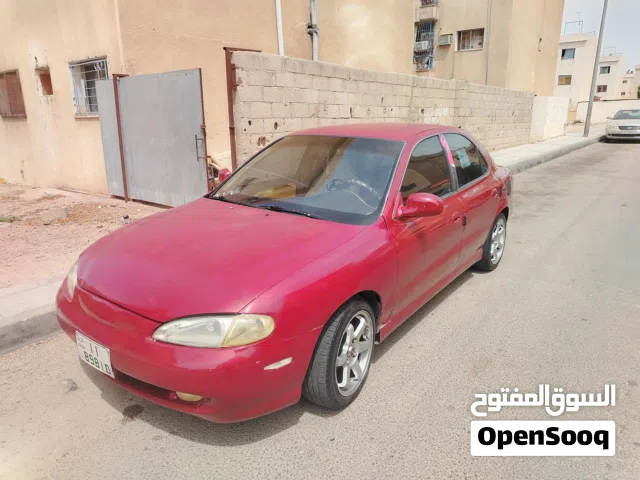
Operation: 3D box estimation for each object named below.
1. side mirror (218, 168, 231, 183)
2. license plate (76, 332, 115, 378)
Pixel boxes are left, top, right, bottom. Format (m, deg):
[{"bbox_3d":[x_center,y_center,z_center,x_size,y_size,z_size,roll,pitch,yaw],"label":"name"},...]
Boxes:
[{"bbox_3d":[-0.713,-0.481,3.568,0.240,0.142,0.150,11,20,35],"label":"side mirror"},{"bbox_3d":[-1.020,0.523,2.016,0.295,0.146,0.020,11,20,35],"label":"license plate"}]

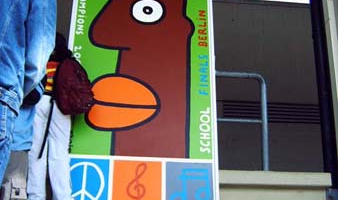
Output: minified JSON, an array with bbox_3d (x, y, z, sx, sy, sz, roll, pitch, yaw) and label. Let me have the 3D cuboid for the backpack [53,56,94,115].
[{"bbox_3d":[-0.676,-0.098,3.500,0.210,0.430,0.290,-18,-28,22],"label":"backpack"}]

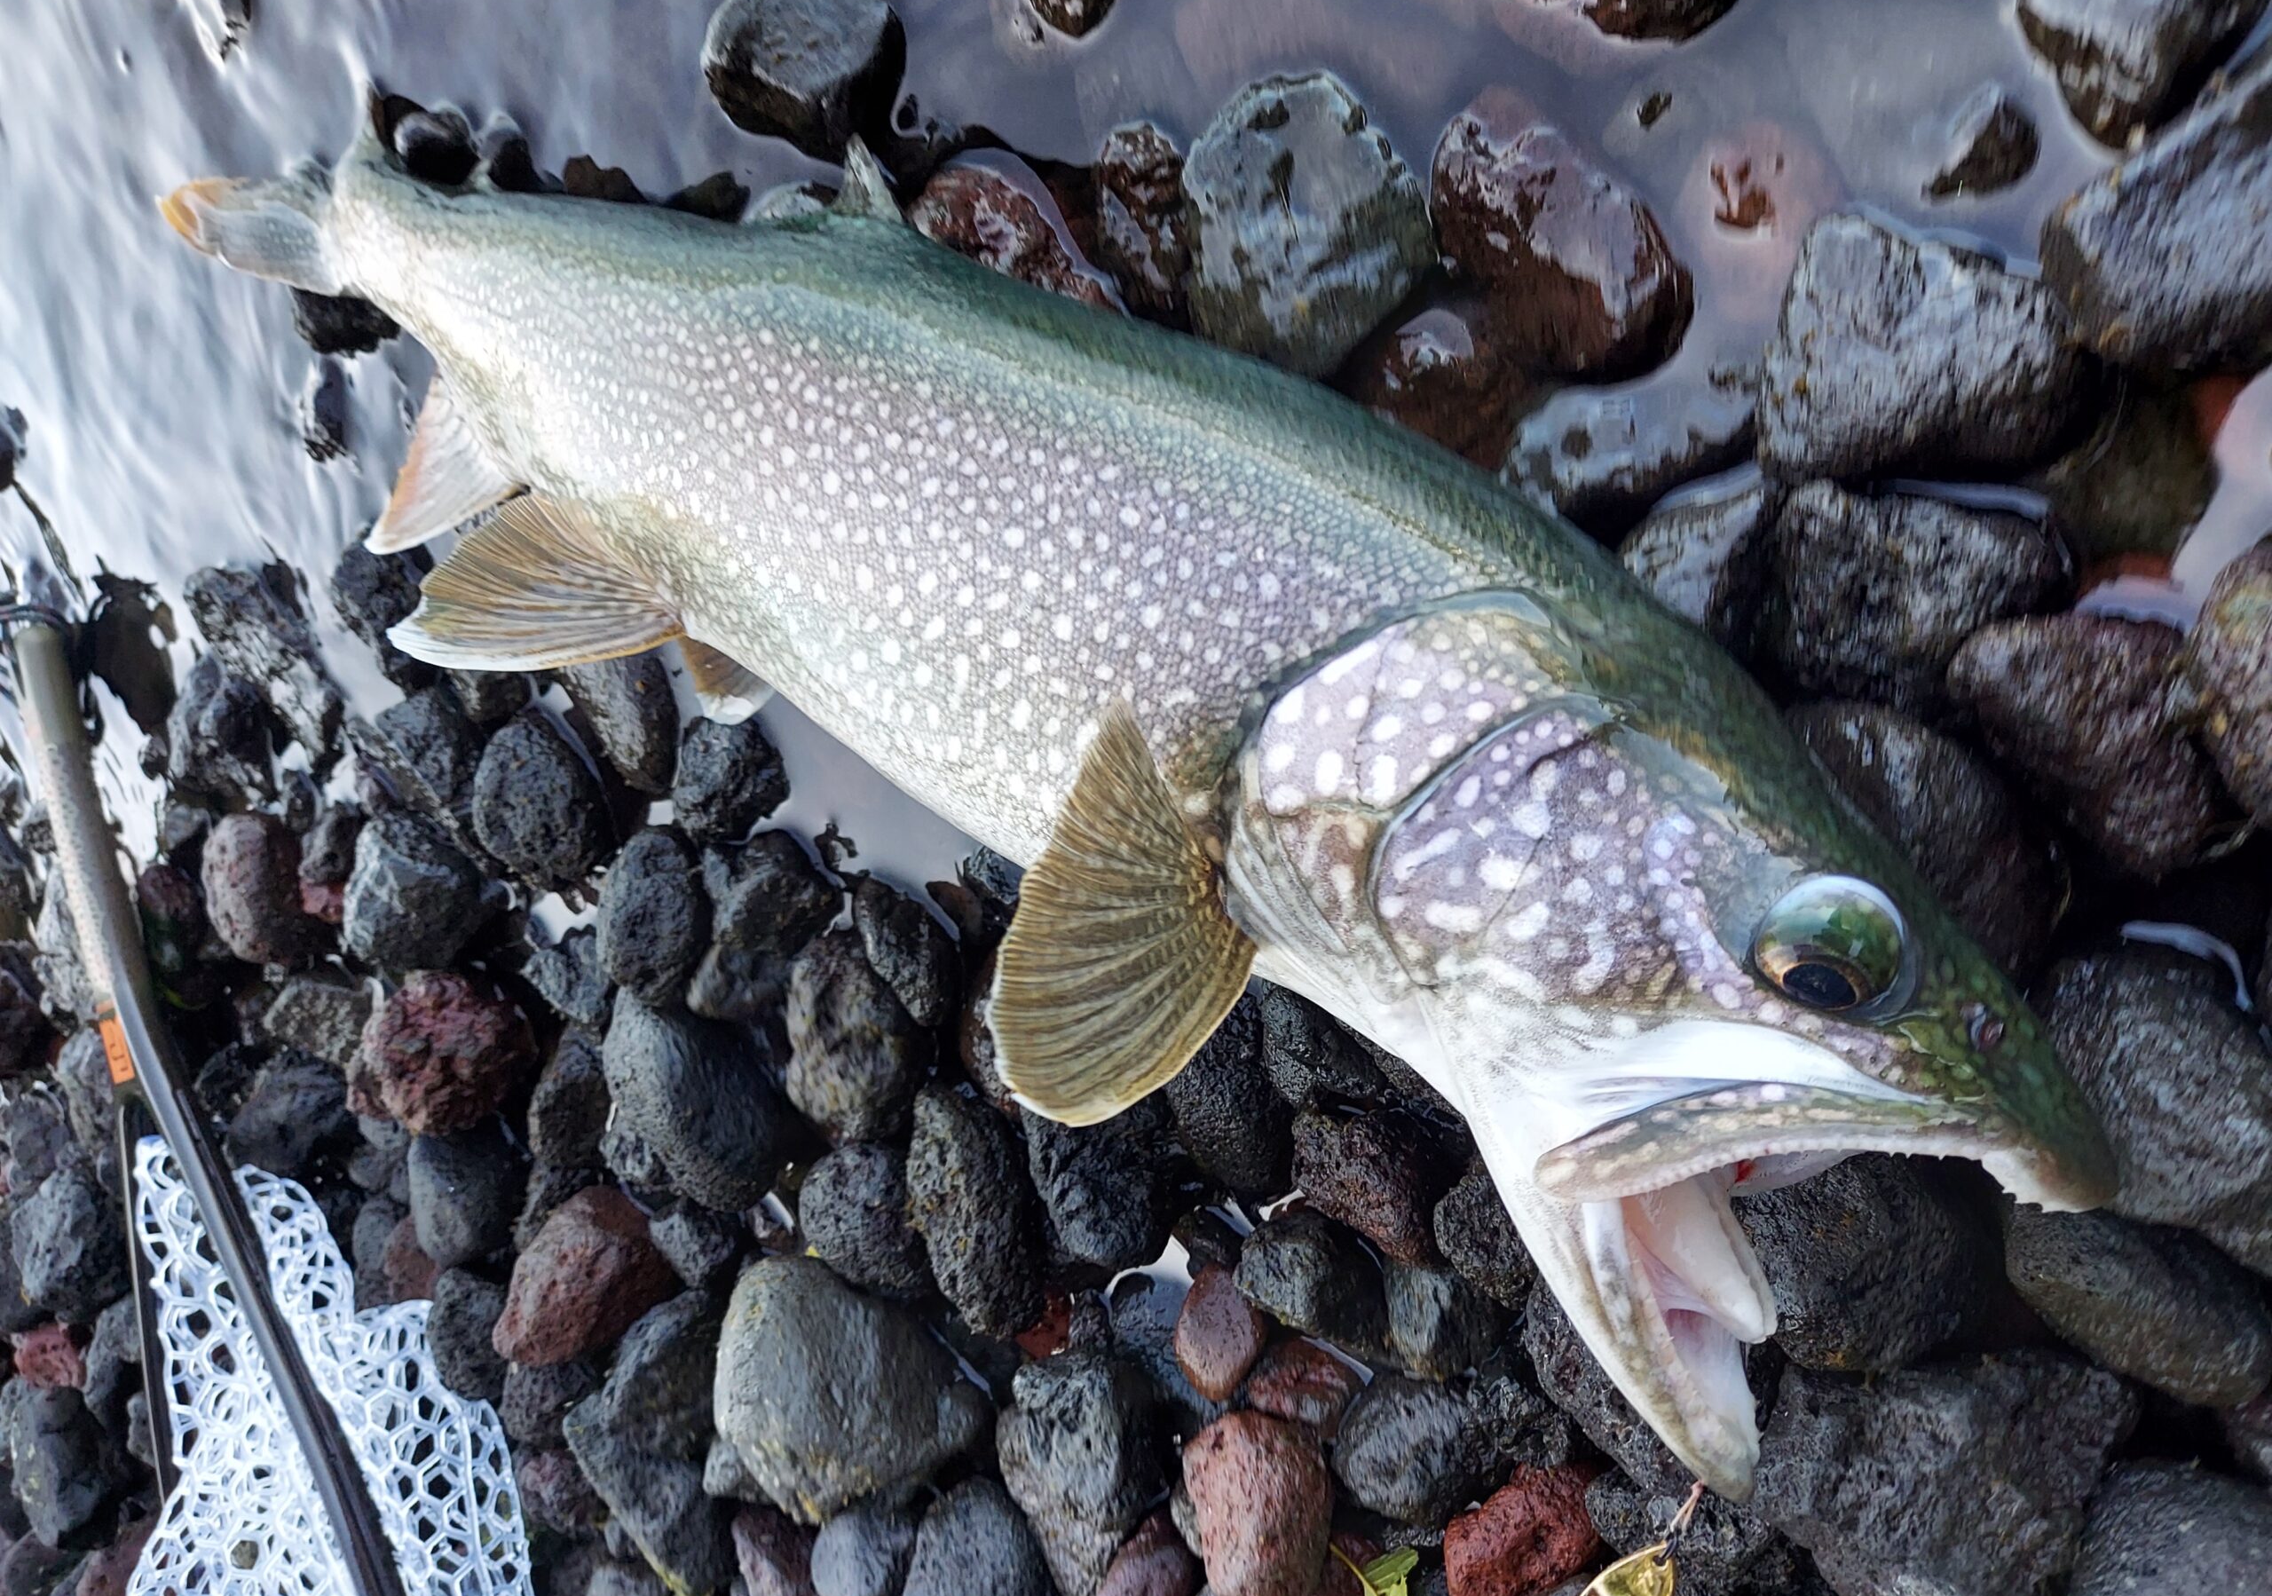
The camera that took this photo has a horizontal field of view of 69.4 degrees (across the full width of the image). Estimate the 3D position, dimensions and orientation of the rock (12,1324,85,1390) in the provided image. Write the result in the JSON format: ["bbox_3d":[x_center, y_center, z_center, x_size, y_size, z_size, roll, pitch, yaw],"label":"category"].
[{"bbox_3d":[-0.576,0.296,0.869,0.045,0.030,0.032,0,90,38],"label":"rock"}]

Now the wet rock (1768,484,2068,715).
[{"bbox_3d":[0.162,-0.041,0.342,0.057,0.036,0.048,0,90,38],"label":"wet rock"}]

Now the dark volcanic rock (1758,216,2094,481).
[{"bbox_3d":[0.138,-0.079,0.289,0.057,0.038,0.041,36,112,34],"label":"dark volcanic rock"}]

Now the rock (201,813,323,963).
[{"bbox_3d":[-0.381,0.039,0.716,0.046,0.046,0.068,-4,91,36],"label":"rock"}]

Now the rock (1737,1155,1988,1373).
[{"bbox_3d":[0.147,0.093,0.336,0.054,0.042,0.046,-44,68,30],"label":"rock"}]

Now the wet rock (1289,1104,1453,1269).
[{"bbox_3d":[0.059,0.099,0.417,0.042,0.033,0.040,0,90,38],"label":"wet rock"}]

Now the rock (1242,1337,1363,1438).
[{"bbox_3d":[0.042,0.149,0.417,0.036,0.026,0.031,0,90,38],"label":"rock"}]

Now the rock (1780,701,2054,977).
[{"bbox_3d":[0.141,0.009,0.300,0.037,0.035,0.054,-46,62,30],"label":"rock"}]

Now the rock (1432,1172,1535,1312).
[{"bbox_3d":[0.076,0.096,0.351,0.026,0.022,0.031,-42,65,32],"label":"rock"}]

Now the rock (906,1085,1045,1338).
[{"bbox_3d":[-0.047,0.120,0.479,0.034,0.036,0.075,-26,78,34],"label":"rock"}]

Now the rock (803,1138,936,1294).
[{"bbox_3d":[-0.085,0.133,0.518,0.046,0.038,0.049,0,90,38],"label":"rock"}]

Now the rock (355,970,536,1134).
[{"bbox_3d":[-0.267,0.098,0.638,0.079,0.060,0.064,5,96,36],"label":"rock"}]

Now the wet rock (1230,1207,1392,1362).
[{"bbox_3d":[0.044,0.122,0.413,0.046,0.031,0.032,31,111,30],"label":"wet rock"}]

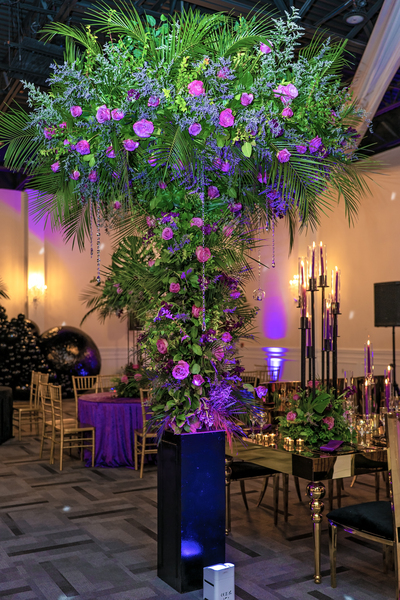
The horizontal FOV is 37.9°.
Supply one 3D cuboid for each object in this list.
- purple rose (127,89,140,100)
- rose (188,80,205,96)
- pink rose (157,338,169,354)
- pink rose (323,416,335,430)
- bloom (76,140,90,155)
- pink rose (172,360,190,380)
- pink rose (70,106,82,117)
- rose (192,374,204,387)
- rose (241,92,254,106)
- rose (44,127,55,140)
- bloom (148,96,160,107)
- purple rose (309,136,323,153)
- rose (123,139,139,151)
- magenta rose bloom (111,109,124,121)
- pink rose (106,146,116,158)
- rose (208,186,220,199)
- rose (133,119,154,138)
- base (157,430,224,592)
[{"bbox_3d":[-0.343,-1.060,3.020,0.067,0.065,0.060,0,-2,6],"label":"purple rose"},{"bbox_3d":[-0.022,-1.233,3.401,0.096,0.084,0.077,0,-4,0],"label":"rose"},{"bbox_3d":[-0.226,0.280,3.509,0.072,0.096,0.072,-2,-5,22],"label":"pink rose"},{"bbox_3d":[0.907,0.868,4.100,0.081,0.095,0.070,0,-2,2],"label":"pink rose"},{"bbox_3d":[-0.627,-0.821,3.140,0.074,0.074,0.066,-1,-3,17],"label":"bloom"},{"bbox_3d":[-0.109,0.416,3.439,0.103,0.112,0.091,-1,-4,9],"label":"pink rose"},{"bbox_3d":[-0.661,-1.007,3.120,0.064,0.064,0.060,0,-2,11],"label":"pink rose"},{"bbox_3d":[-0.008,0.474,3.434,0.074,0.071,0.061,0,-4,-6],"label":"rose"},{"bbox_3d":[0.280,-1.185,3.457,0.077,0.074,0.064,1,-4,-17],"label":"rose"},{"bbox_3d":[-0.851,-0.942,3.300,0.068,0.076,0.065,-1,-2,15],"label":"rose"},{"bbox_3d":[-0.239,-1.041,3.060,0.064,0.058,0.058,-1,-3,11],"label":"bloom"},{"bbox_3d":[0.610,-0.816,3.080,0.071,0.095,0.070,0,-2,-12],"label":"purple rose"},{"bbox_3d":[-0.407,-0.913,3.437,0.091,0.066,0.067,-1,-5,19],"label":"rose"},{"bbox_3d":[-0.439,-0.986,3.100,0.072,0.066,0.064,-1,-3,17],"label":"magenta rose bloom"},{"bbox_3d":[-0.474,-0.789,3.120,0.062,0.066,0.060,-2,-4,30],"label":"pink rose"},{"bbox_3d":[0.079,-0.597,3.250,0.067,0.072,0.065,0,-2,-7],"label":"rose"},{"bbox_3d":[-0.276,-0.842,2.870,0.103,0.093,0.080,0,-2,3],"label":"rose"},{"bbox_3d":[-0.055,1.258,3.609,0.302,0.906,0.302,2,-5,-30],"label":"base"}]

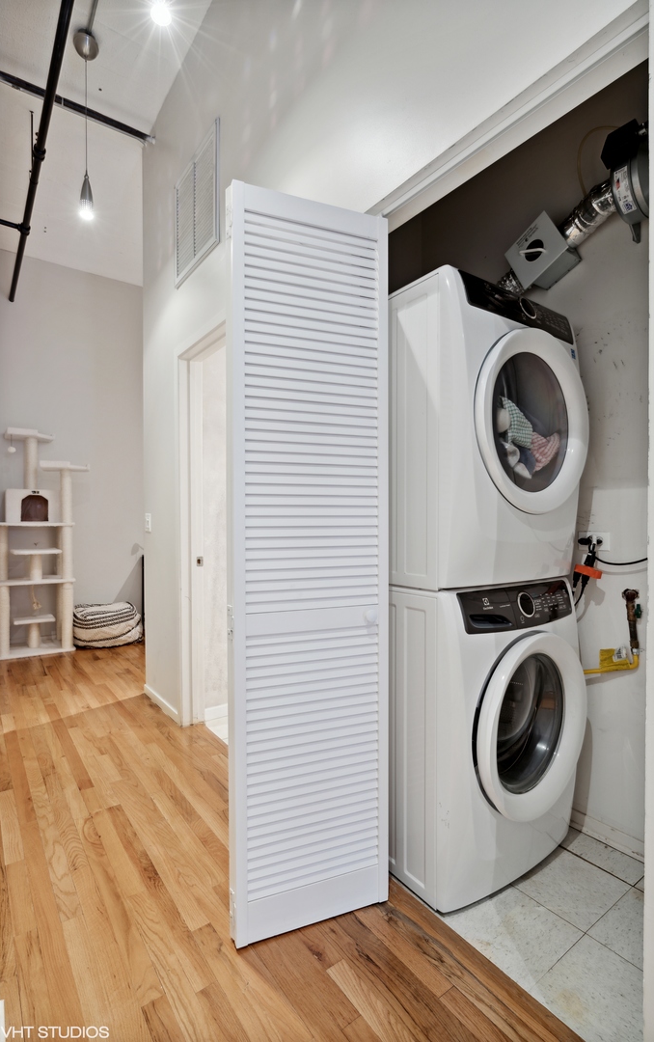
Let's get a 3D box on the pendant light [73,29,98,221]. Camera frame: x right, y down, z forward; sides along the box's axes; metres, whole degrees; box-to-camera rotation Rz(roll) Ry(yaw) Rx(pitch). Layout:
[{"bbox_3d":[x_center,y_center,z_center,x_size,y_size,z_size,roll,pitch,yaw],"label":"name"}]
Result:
[{"bbox_3d":[-1.265,-2.070,2.590,0.120,0.985,0.120,0,0,-37],"label":"pendant light"}]

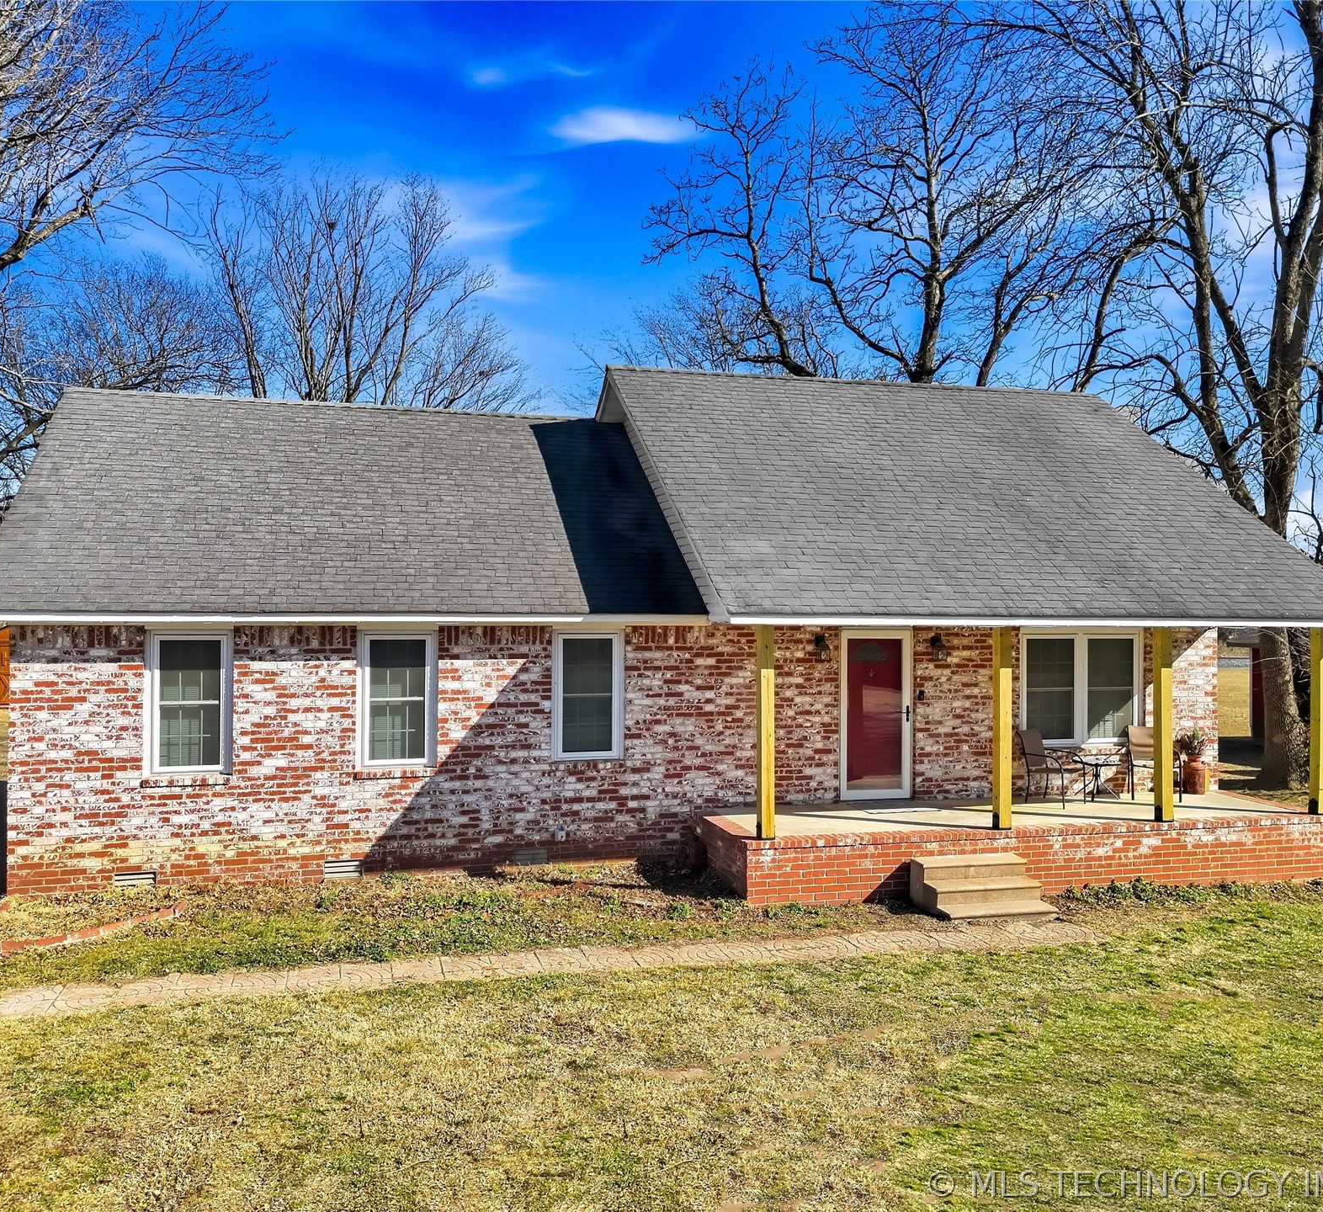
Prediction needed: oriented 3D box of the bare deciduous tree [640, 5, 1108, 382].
[{"bbox_3d":[5.500,-6.200,29.000,12.100,18.600,11.500,0,0,0],"label":"bare deciduous tree"}]

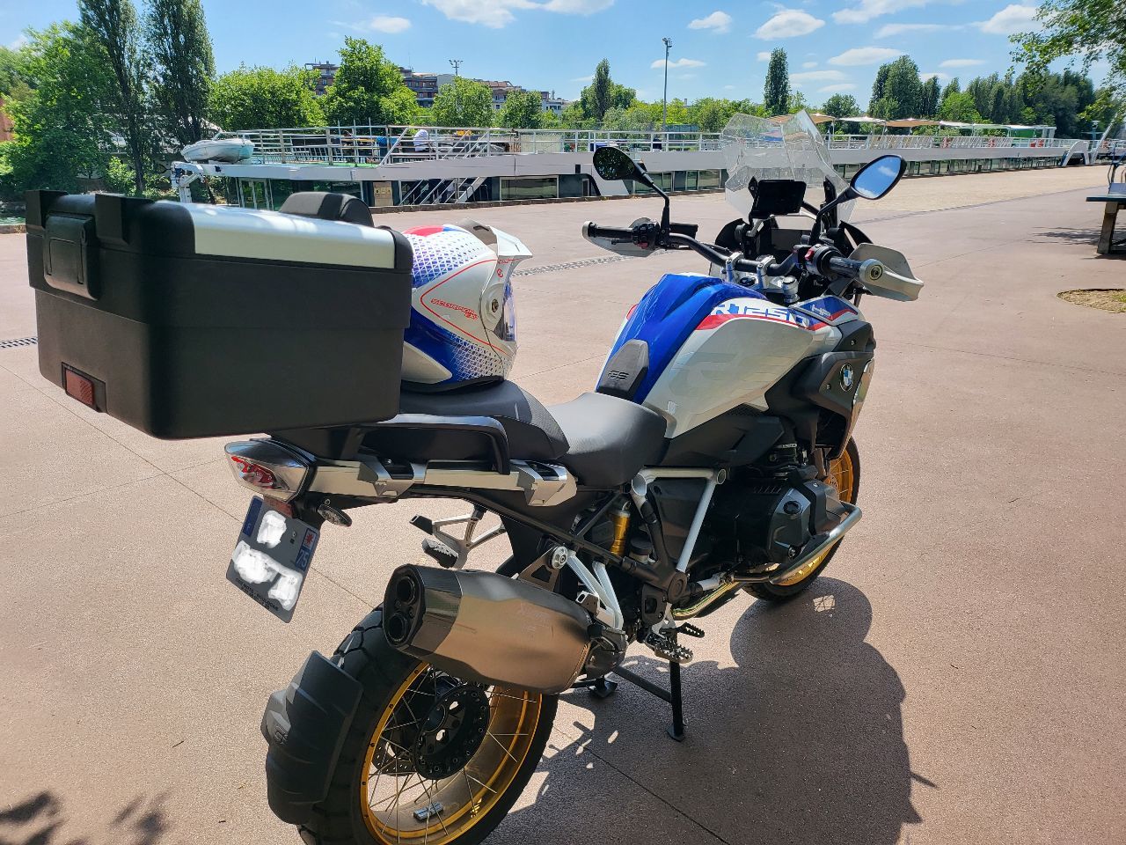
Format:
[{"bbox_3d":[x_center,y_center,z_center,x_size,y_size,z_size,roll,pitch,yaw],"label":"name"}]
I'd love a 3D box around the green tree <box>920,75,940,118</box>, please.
[{"bbox_3d":[71.454,-60.156,154.036,4.172,13.683,3.963,8,21,22],"label":"green tree"}]

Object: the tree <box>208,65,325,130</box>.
[{"bbox_3d":[-24.914,-26.125,66.798,9.438,7.492,8.966,-7,20,-18],"label":"tree"}]

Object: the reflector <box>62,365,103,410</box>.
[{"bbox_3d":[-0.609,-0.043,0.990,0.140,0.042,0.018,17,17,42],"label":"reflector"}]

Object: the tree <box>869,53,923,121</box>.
[{"bbox_3d":[60.532,-57.972,143.748,9.232,16.408,8.771,7,20,20],"label":"tree"}]

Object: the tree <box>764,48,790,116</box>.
[{"bbox_3d":[33.950,-50.838,126.146,4.264,17.512,4.051,4,19,14],"label":"tree"}]

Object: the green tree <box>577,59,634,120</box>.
[{"bbox_3d":[5.814,-42.123,106.983,7.715,14.083,7.329,0,19,3],"label":"green tree"}]

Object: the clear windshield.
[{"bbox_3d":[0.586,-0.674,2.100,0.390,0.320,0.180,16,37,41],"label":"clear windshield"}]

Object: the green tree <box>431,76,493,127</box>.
[{"bbox_3d":[-10.145,-30.936,80.081,6.000,7.734,5.700,-3,19,-6],"label":"green tree"}]

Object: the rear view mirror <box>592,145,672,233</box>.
[{"bbox_3d":[0.186,-0.654,2.168,0.235,0.235,0.080,11,22,30],"label":"rear view mirror"}]

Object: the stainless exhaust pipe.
[{"bbox_3d":[-0.114,0.358,1.374,0.118,0.150,0.435,18,-6,44],"label":"stainless exhaust pipe"}]

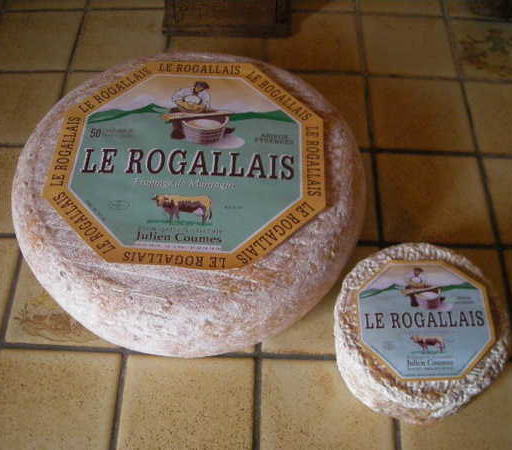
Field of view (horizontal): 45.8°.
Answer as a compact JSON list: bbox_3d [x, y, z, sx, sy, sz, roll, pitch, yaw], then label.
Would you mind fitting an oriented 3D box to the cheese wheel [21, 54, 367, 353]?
[{"bbox_3d":[-0.054,-0.031,0.518,0.289,0.091,0.289,2,57,1],"label":"cheese wheel"}]

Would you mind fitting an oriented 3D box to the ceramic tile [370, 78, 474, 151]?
[{"bbox_3d":[0.167,-0.111,0.630,0.099,0.008,0.099,1,57,1],"label":"ceramic tile"}]

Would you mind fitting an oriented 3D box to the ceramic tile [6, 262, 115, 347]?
[{"bbox_3d":[-0.159,0.060,0.532,0.102,0.010,0.102,1,57,0],"label":"ceramic tile"}]

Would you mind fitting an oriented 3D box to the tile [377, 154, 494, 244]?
[{"bbox_3d":[0.169,-0.024,0.586,0.102,0.010,0.102,1,57,1],"label":"tile"}]

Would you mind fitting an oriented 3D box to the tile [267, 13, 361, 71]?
[{"bbox_3d":[0.064,-0.201,0.688,0.099,0.008,0.099,1,57,1],"label":"tile"}]

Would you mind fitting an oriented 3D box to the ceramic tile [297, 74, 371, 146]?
[{"bbox_3d":[0.064,-0.119,0.647,0.102,0.010,0.102,1,57,1],"label":"ceramic tile"}]

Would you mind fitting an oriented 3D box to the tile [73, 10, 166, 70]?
[{"bbox_3d":[-0.153,-0.212,0.707,0.102,0.010,0.102,1,57,1],"label":"tile"}]

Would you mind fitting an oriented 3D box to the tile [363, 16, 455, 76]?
[{"bbox_3d":[0.174,-0.203,0.701,0.102,0.010,0.102,1,57,1],"label":"tile"}]

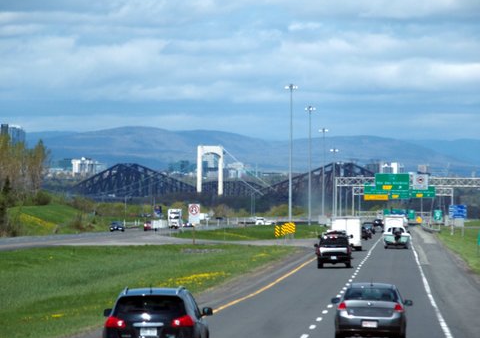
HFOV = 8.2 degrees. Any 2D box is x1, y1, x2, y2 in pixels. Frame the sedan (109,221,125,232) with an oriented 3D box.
[{"bbox_3d":[-18.143,8.516,497.000,1.800,1.460,4.600,0,-1,3],"label":"sedan"}]

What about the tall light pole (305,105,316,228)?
[{"bbox_3d":[15.922,-0.679,760.000,2.200,27.000,2.200,0,-1,3],"label":"tall light pole"}]

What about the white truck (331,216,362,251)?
[{"bbox_3d":[9.240,5.551,288.196,2.500,2.900,6.500,0,-1,3],"label":"white truck"}]

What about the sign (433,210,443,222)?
[{"bbox_3d":[32.157,7.633,545.000,1.420,1.750,0.100,0,-1,3],"label":"sign"}]

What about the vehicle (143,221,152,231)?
[{"bbox_3d":[-14.159,8.965,525.000,1.800,1.550,4.600,0,-1,3],"label":"vehicle"}]

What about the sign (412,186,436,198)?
[{"bbox_3d":[39.897,5.047,730.000,5.300,2.400,0.200,0,-1,3],"label":"sign"}]

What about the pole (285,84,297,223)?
[{"bbox_3d":[9.594,-2.534,630.000,2.200,27.000,2.200,0,-1,3],"label":"pole"}]

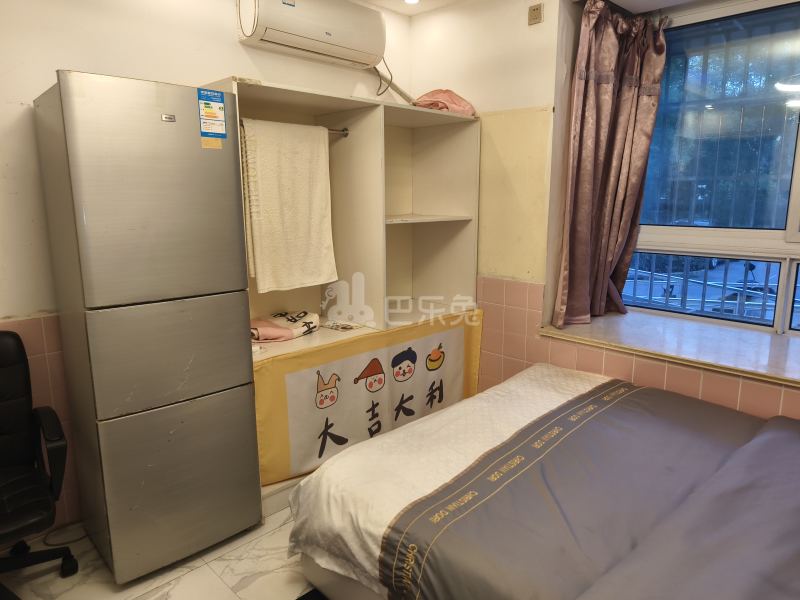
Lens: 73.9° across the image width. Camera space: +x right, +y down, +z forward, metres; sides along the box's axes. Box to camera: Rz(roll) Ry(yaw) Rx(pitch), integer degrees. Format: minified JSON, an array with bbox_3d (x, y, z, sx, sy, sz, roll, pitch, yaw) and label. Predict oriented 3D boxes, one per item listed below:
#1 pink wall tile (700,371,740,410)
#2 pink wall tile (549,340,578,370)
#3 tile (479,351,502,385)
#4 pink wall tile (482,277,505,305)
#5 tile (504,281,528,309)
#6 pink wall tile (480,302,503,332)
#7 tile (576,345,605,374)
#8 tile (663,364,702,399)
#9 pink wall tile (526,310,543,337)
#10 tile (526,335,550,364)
[{"bbox_3d":[1.376,0.400,2.282,0.015,0.150,0.150,-10,14,-42],"label":"pink wall tile"},{"bbox_3d":[0.887,0.308,2.890,0.150,0.150,0.010,10,15,43],"label":"pink wall tile"},{"bbox_3d":[0.560,0.398,3.225,0.150,0.150,0.010,10,15,43],"label":"tile"},{"bbox_3d":[0.558,-0.047,3.139,0.150,0.150,0.010,10,15,43],"label":"pink wall tile"},{"bbox_3d":[0.663,-0.030,2.988,0.015,0.150,0.150,-10,14,-42],"label":"tile"},{"bbox_3d":[0.563,0.100,3.163,0.010,0.150,0.150,-11,15,-44],"label":"pink wall tile"},{"bbox_3d":[0.997,0.327,2.788,0.150,0.150,0.010,10,15,43],"label":"tile"},{"bbox_3d":[1.326,0.385,2.481,0.150,0.150,0.010,10,15,43],"label":"tile"},{"bbox_3d":[0.756,0.136,2.983,0.091,0.150,0.010,10,15,43],"label":"pink wall tile"},{"bbox_3d":[0.766,0.284,2.933,0.015,0.150,0.150,-10,14,-42],"label":"tile"}]

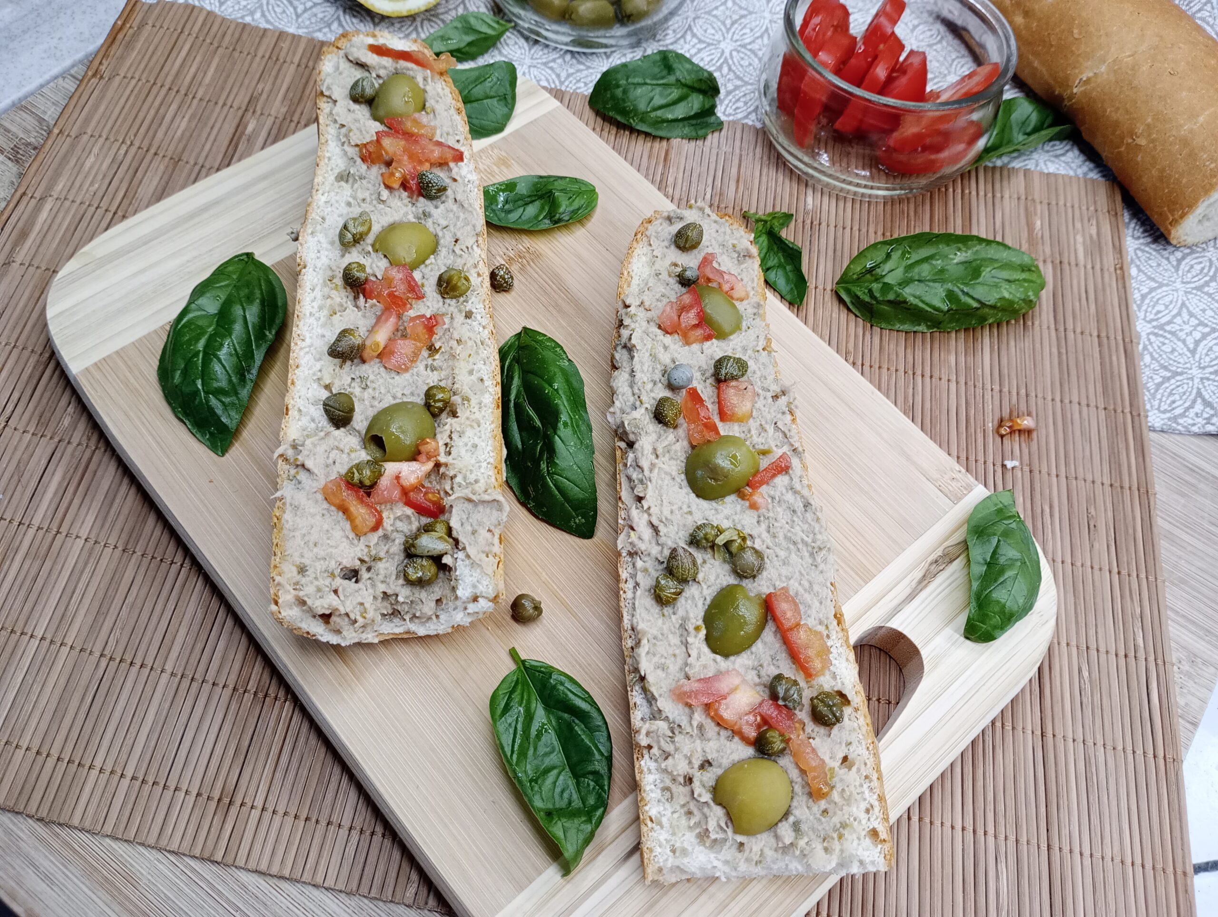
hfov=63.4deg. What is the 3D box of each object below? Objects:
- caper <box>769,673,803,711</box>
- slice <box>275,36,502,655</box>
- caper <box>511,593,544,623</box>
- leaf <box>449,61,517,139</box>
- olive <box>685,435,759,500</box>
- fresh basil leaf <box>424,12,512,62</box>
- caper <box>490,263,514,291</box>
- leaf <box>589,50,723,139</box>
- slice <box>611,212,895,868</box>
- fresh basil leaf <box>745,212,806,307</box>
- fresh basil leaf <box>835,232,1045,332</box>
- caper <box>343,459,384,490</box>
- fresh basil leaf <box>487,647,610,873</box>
[{"bbox_3d":[0.045,0.059,0.248,0.009,0.008,0.010,-36,70,-20],"label":"caper"},{"bbox_3d":[-0.068,-0.050,0.313,0.060,0.032,0.217,-5,62,-6],"label":"slice"},{"bbox_3d":[-0.023,0.042,0.279,0.009,0.008,0.008,6,62,0],"label":"caper"},{"bbox_3d":[-0.057,-0.132,0.368,0.048,0.011,0.039,-11,63,-9],"label":"leaf"},{"bbox_3d":[0.031,0.002,0.272,0.021,0.017,0.017,-31,68,-18],"label":"olive"},{"bbox_3d":[-0.063,-0.175,0.412,0.051,0.011,0.029,-22,65,-14],"label":"fresh basil leaf"},{"bbox_3d":[-0.037,-0.062,0.339,0.008,0.008,0.009,-1,62,-4],"label":"caper"},{"bbox_3d":[0.019,-0.145,0.396,0.054,0.015,0.047,1,62,-2],"label":"leaf"},{"bbox_3d":[0.032,0.012,0.291,0.062,0.032,0.207,-1,62,-4],"label":"slice"},{"bbox_3d":[0.065,-0.076,0.367,0.020,0.018,0.046,-12,63,-10],"label":"fresh basil leaf"},{"bbox_3d":[0.120,-0.063,0.358,0.076,0.014,0.042,-1,62,-3],"label":"fresh basil leaf"},{"bbox_3d":[-0.066,0.004,0.265,0.011,0.008,0.009,-16,64,-12],"label":"caper"},{"bbox_3d":[-0.015,0.078,0.260,0.029,0.012,0.059,-14,64,-10],"label":"fresh basil leaf"}]

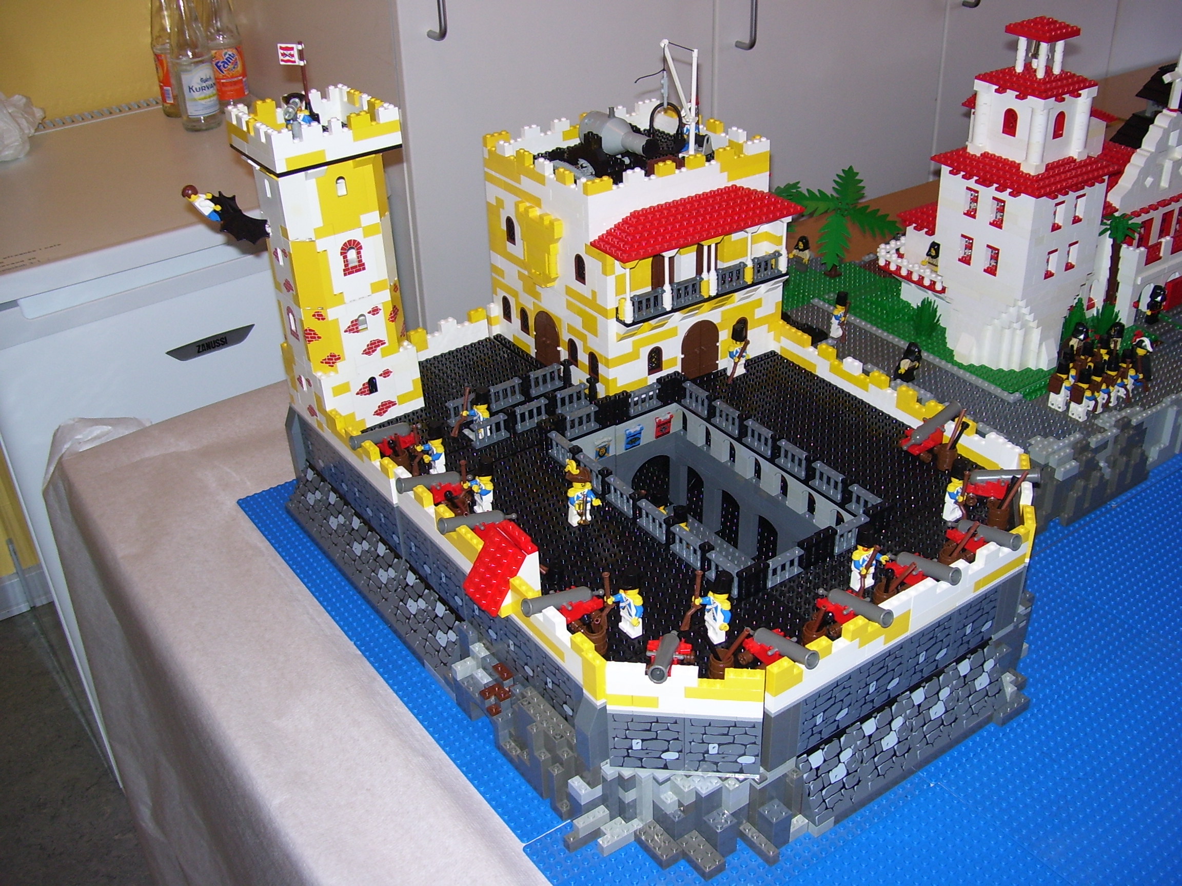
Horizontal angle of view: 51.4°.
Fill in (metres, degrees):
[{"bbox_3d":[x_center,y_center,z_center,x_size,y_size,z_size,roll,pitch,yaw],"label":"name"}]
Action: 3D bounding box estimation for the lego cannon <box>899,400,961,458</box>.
[{"bbox_3d":[0.267,-0.009,0.963,0.063,0.036,0.024,-21,35,-28],"label":"lego cannon"}]

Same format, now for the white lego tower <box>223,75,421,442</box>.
[{"bbox_3d":[-0.213,-0.147,1.007,0.104,0.267,0.105,-21,35,-28],"label":"white lego tower"}]

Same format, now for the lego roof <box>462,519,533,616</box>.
[{"bbox_3d":[-0.060,0.083,0.817,0.039,0.041,0.042,-21,35,-28],"label":"lego roof"}]

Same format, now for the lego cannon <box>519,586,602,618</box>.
[{"bbox_3d":[-0.016,0.104,0.790,0.060,0.035,0.024,-21,35,-28],"label":"lego cannon"}]

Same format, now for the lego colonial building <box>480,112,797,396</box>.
[{"bbox_3d":[0.046,-0.174,1.099,0.192,0.198,0.214,-21,35,-28],"label":"lego colonial building"}]

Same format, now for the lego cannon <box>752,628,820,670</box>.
[{"bbox_3d":[0.114,0.126,0.743,0.024,0.036,0.062,-21,35,-28],"label":"lego cannon"}]

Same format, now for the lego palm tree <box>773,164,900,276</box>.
[{"bbox_3d":[0.269,-0.231,1.344,0.138,0.095,0.150,-21,35,-28],"label":"lego palm tree"}]

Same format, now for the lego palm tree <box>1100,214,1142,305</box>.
[{"bbox_3d":[0.520,-0.172,1.213,0.044,0.118,0.044,-21,35,-28],"label":"lego palm tree"}]

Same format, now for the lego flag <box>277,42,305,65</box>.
[{"bbox_3d":[-0.225,-0.291,0.921,0.020,0.017,0.004,-4,31,-3],"label":"lego flag"}]

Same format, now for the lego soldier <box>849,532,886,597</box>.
[{"bbox_3d":[0.183,0.076,0.810,0.025,0.049,0.018,-21,35,-28],"label":"lego soldier"}]

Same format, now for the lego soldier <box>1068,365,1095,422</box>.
[{"bbox_3d":[0.424,-0.043,1.060,0.024,0.049,0.022,-21,35,-28],"label":"lego soldier"}]

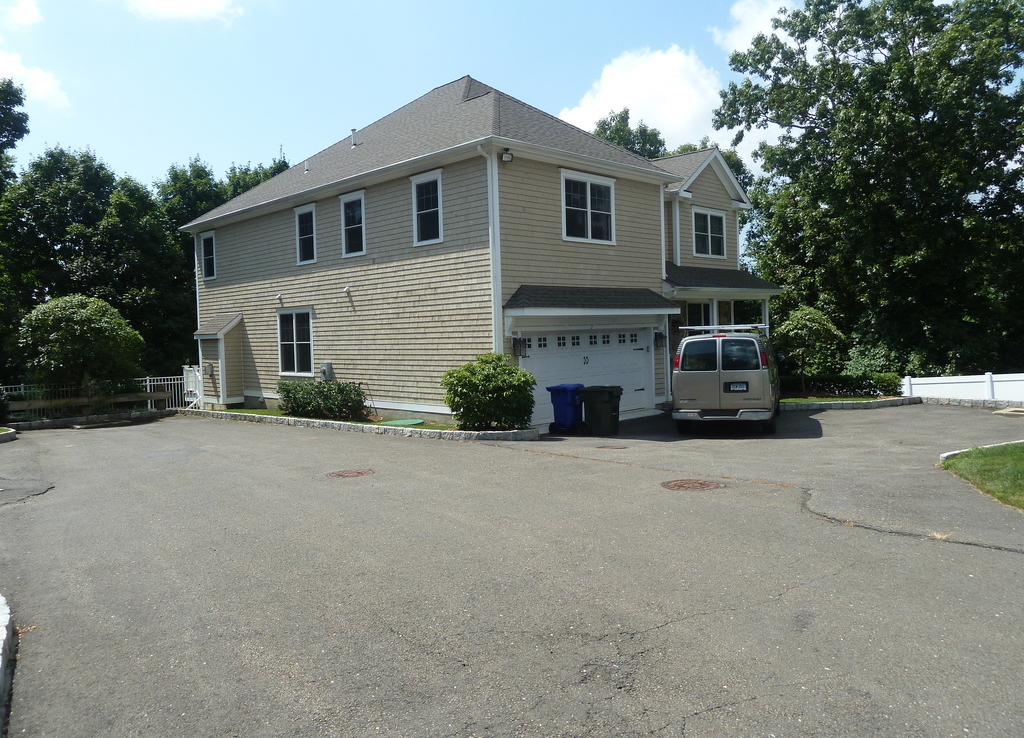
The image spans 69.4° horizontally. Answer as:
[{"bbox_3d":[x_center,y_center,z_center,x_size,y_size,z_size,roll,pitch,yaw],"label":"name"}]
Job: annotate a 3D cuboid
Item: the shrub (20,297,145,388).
[{"bbox_3d":[-14.961,-0.712,25.700,4.000,3.700,3.900,-4,4,-30],"label":"shrub"}]

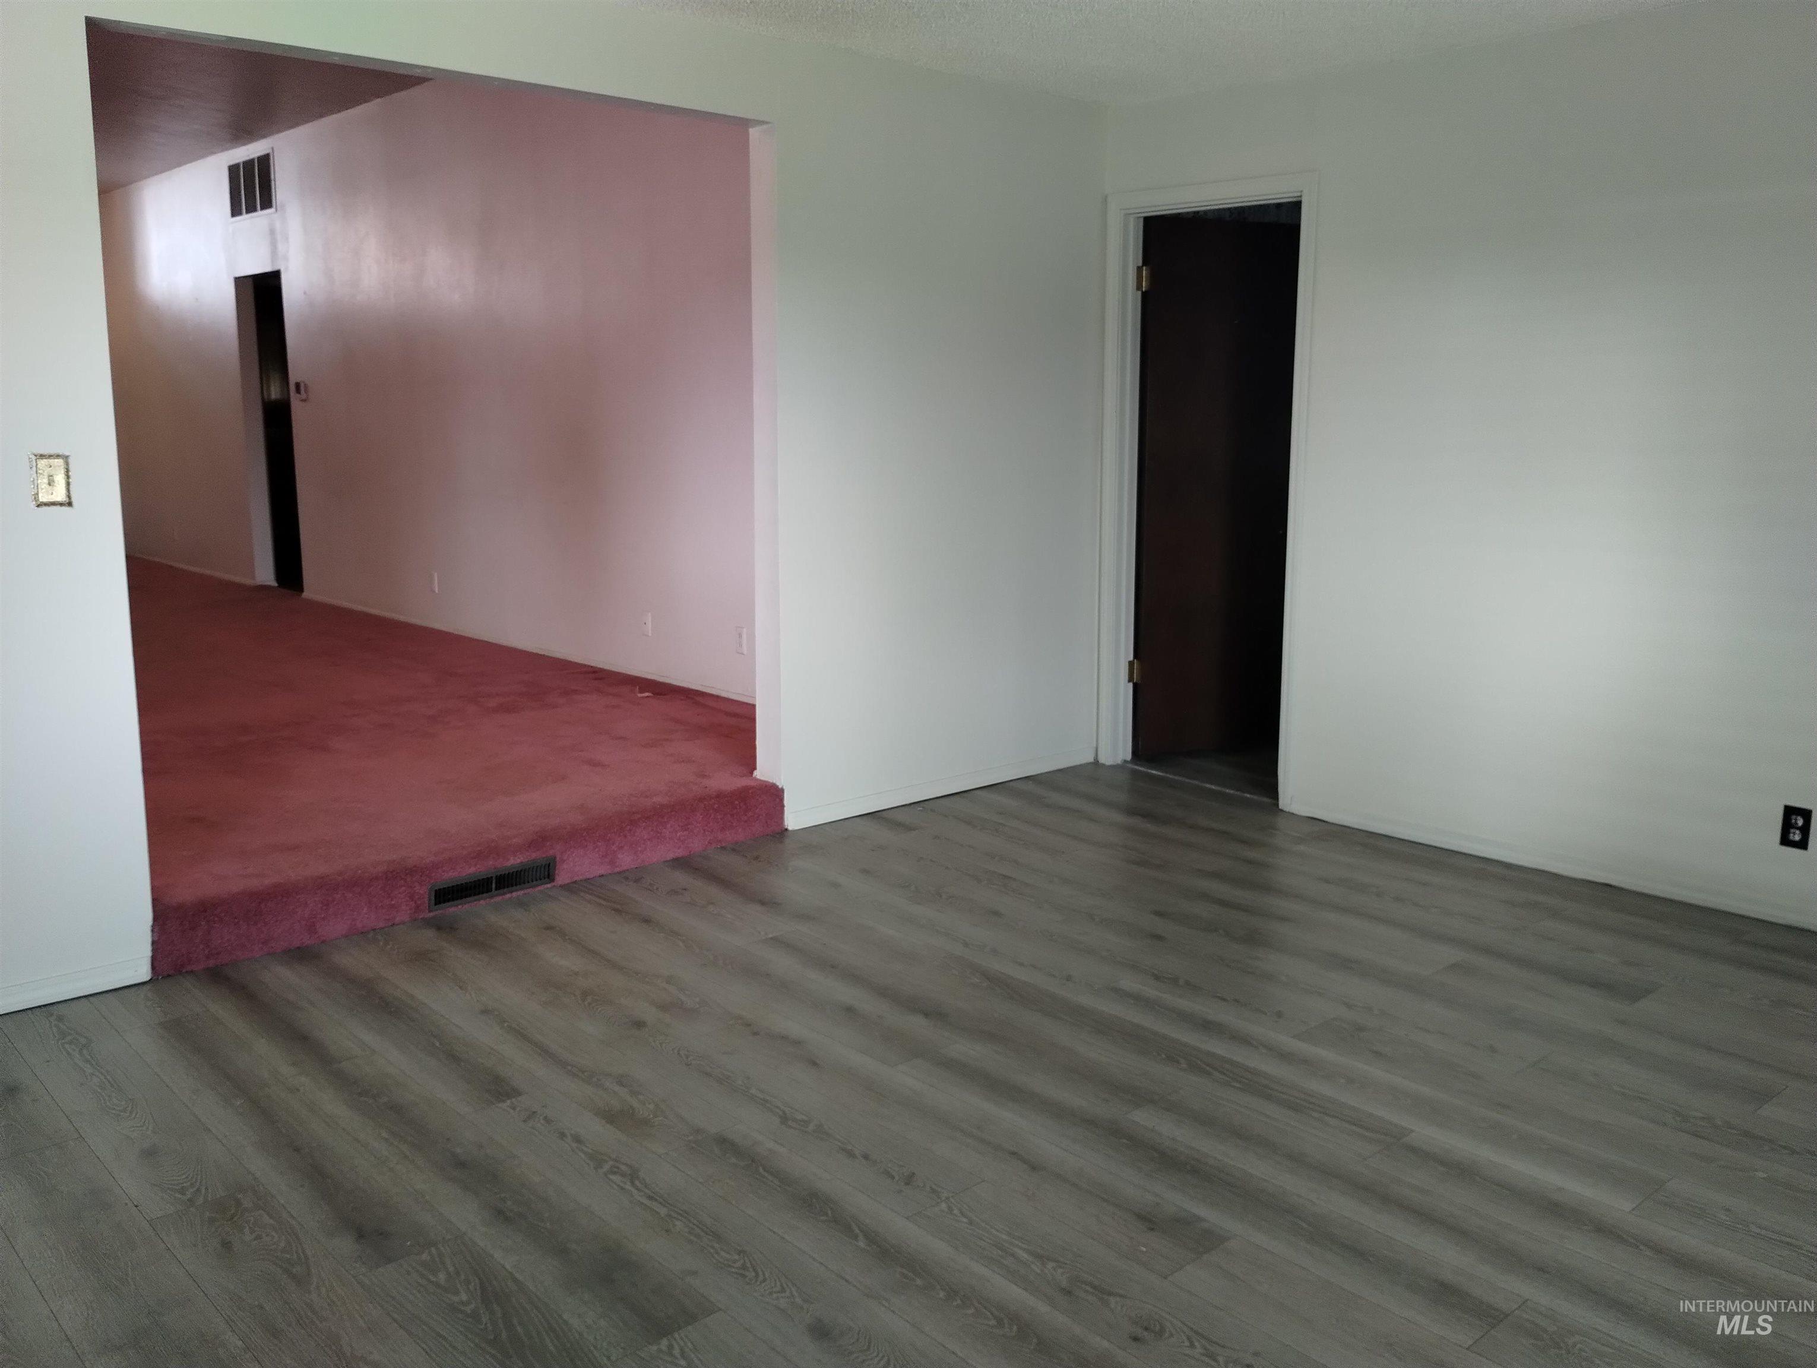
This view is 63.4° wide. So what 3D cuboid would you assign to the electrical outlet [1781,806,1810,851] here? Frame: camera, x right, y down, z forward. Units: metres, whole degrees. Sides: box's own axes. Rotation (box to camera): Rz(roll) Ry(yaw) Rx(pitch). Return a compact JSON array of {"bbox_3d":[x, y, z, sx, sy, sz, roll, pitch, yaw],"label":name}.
[{"bbox_3d":[2.345,0.381,3.889,0.007,0.114,0.070,-9,14,-41],"label":"electrical outlet"}]

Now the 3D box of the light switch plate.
[{"bbox_3d":[-1.906,-0.452,3.276,0.075,0.117,0.008,-9,14,-41],"label":"light switch plate"}]

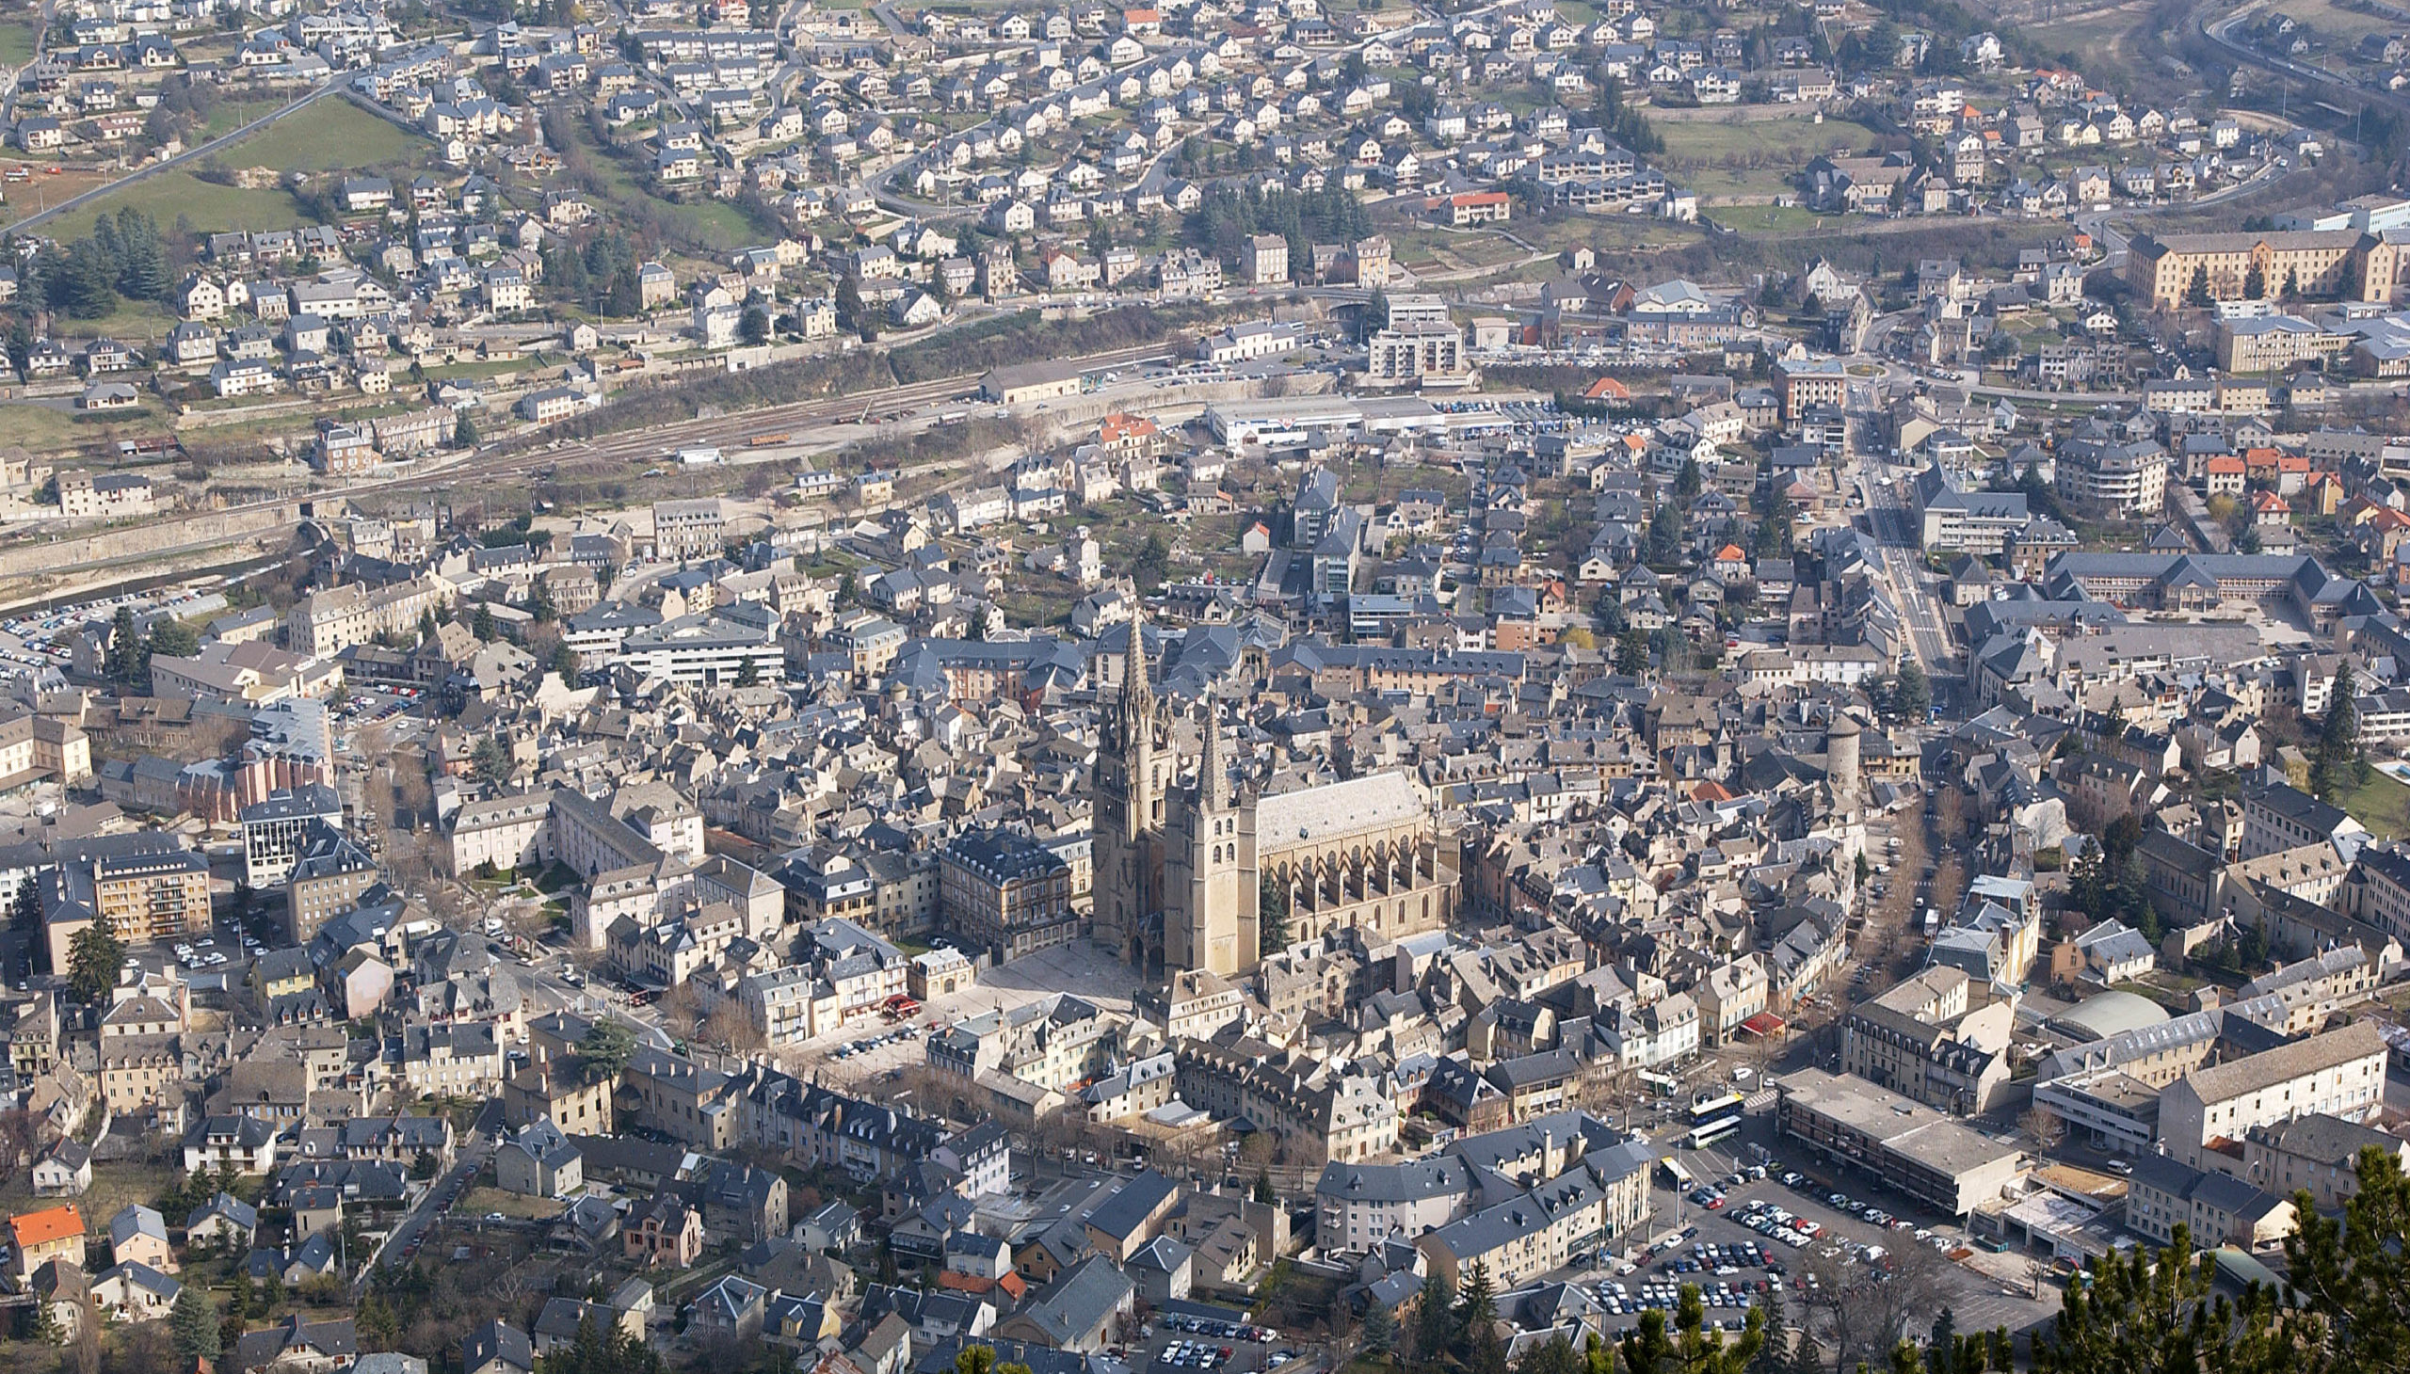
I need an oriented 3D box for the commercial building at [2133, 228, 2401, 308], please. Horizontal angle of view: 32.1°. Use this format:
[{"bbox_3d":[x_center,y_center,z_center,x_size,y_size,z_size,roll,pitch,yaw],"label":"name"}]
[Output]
[{"bbox_3d":[385.670,-153.760,1526.650,90.000,22.700,30.000,-2,19,-7],"label":"commercial building"}]

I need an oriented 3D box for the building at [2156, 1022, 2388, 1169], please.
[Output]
[{"bbox_3d":[207.510,78.330,813.480,49.500,17.600,12.300,-11,22,-30],"label":"building"}]

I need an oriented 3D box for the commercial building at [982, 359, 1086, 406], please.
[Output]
[{"bbox_3d":[-58.520,-103.990,1415.400,30.500,10.200,15.500,-11,22,-30],"label":"commercial building"}]

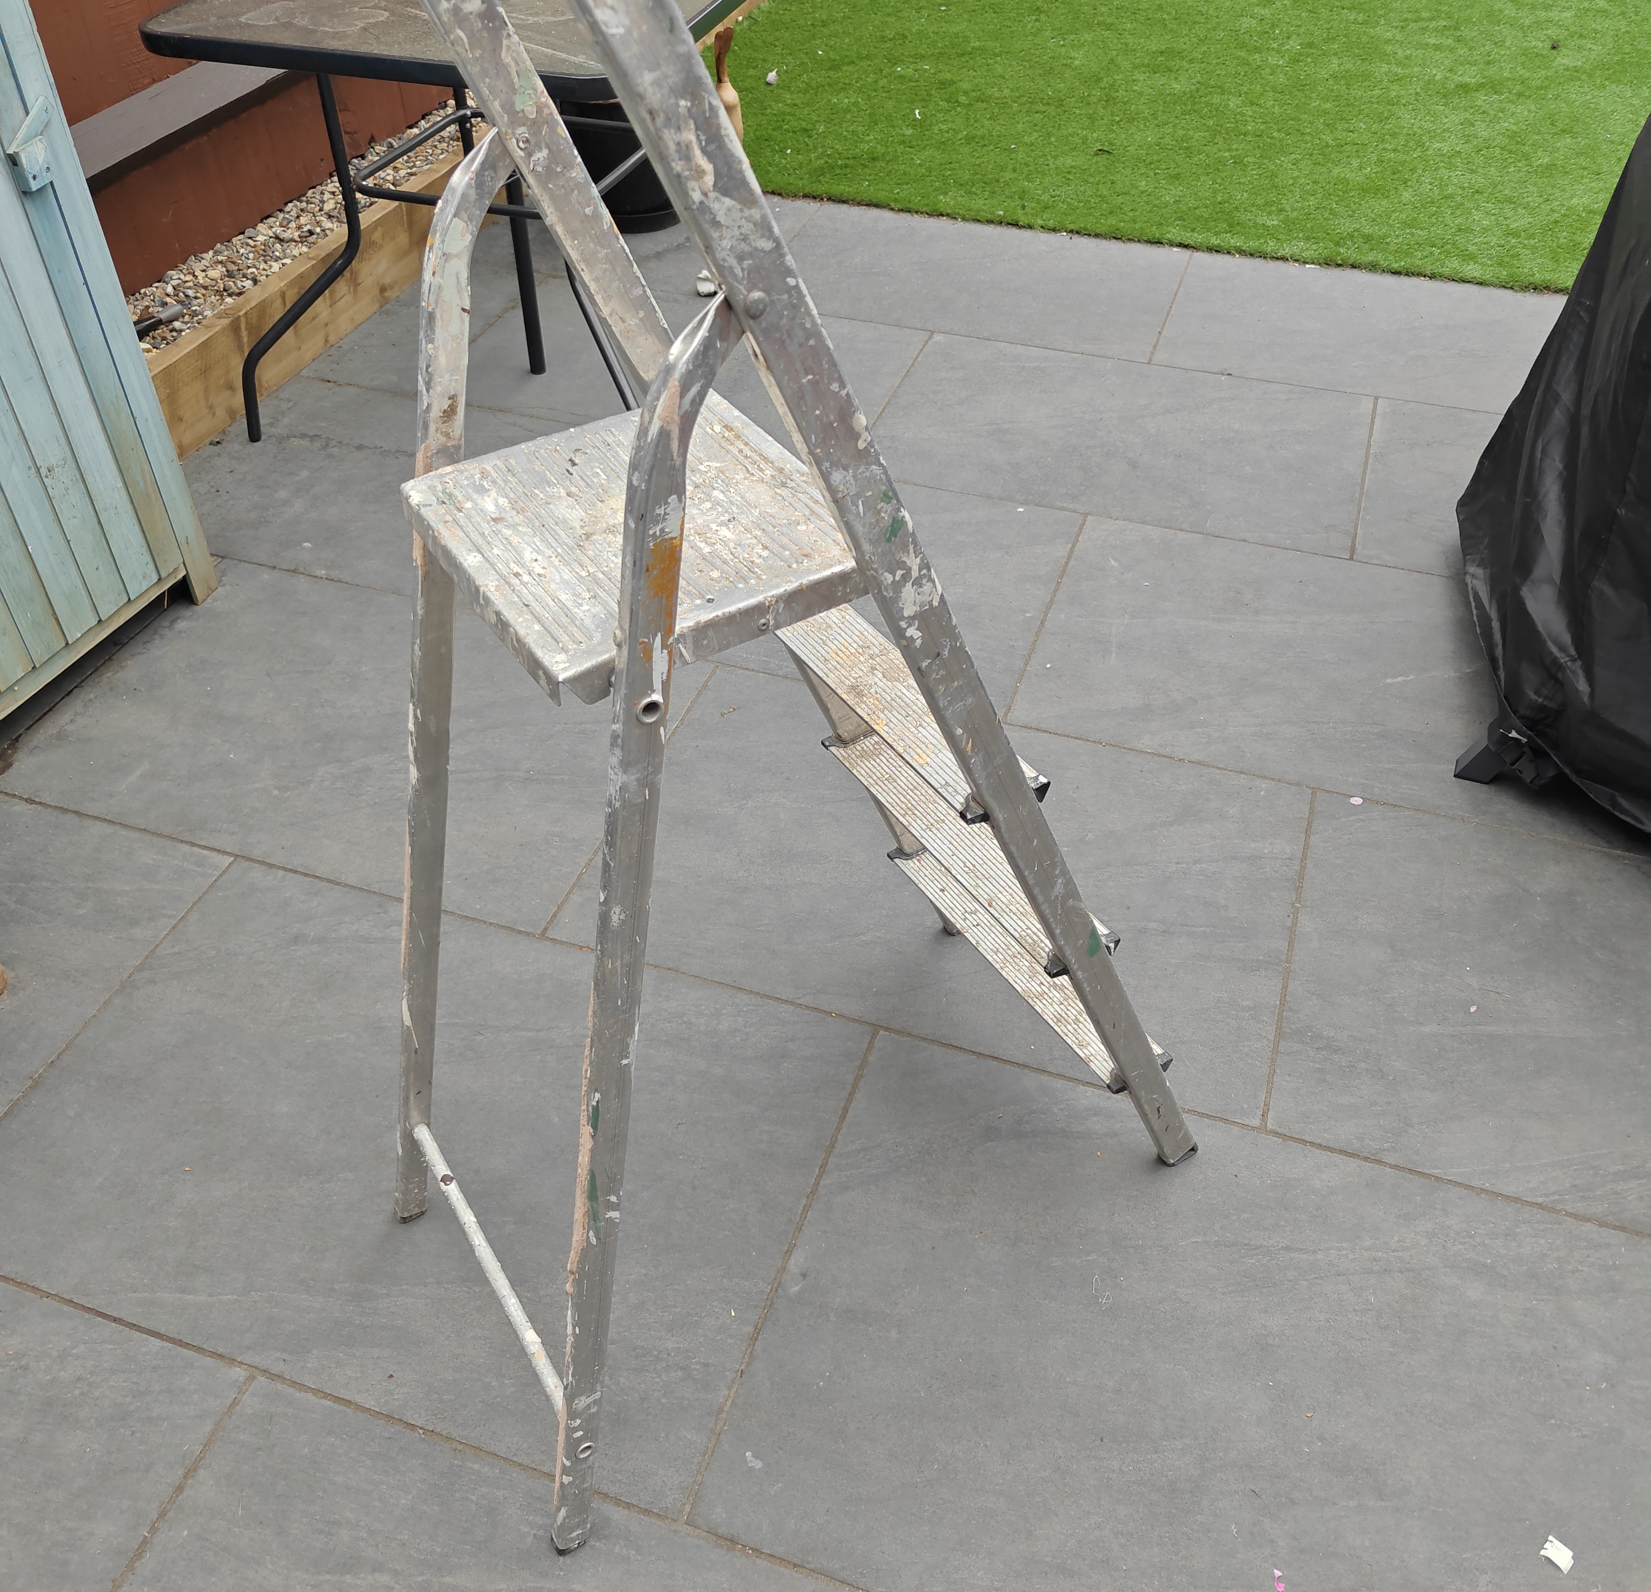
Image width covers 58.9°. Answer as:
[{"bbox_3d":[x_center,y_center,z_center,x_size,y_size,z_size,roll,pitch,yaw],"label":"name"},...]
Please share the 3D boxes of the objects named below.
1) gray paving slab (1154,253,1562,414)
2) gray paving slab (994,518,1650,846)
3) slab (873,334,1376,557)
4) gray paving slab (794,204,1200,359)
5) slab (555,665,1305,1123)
[{"bbox_3d":[1.191,-0.973,3.102,0.900,0.022,0.600,13,45,14],"label":"gray paving slab"},{"bbox_3d":[0.795,-0.195,2.273,0.900,0.022,0.600,13,45,14],"label":"gray paving slab"},{"bbox_3d":[0.561,-0.683,2.795,0.900,0.022,0.600,13,45,14],"label":"slab"},{"bbox_3d":[0.333,-1.170,3.315,0.900,0.022,0.600,13,45,14],"label":"gray paving slab"},{"bbox_3d":[0.164,0.093,1.968,0.900,0.022,0.600,13,45,14],"label":"slab"}]

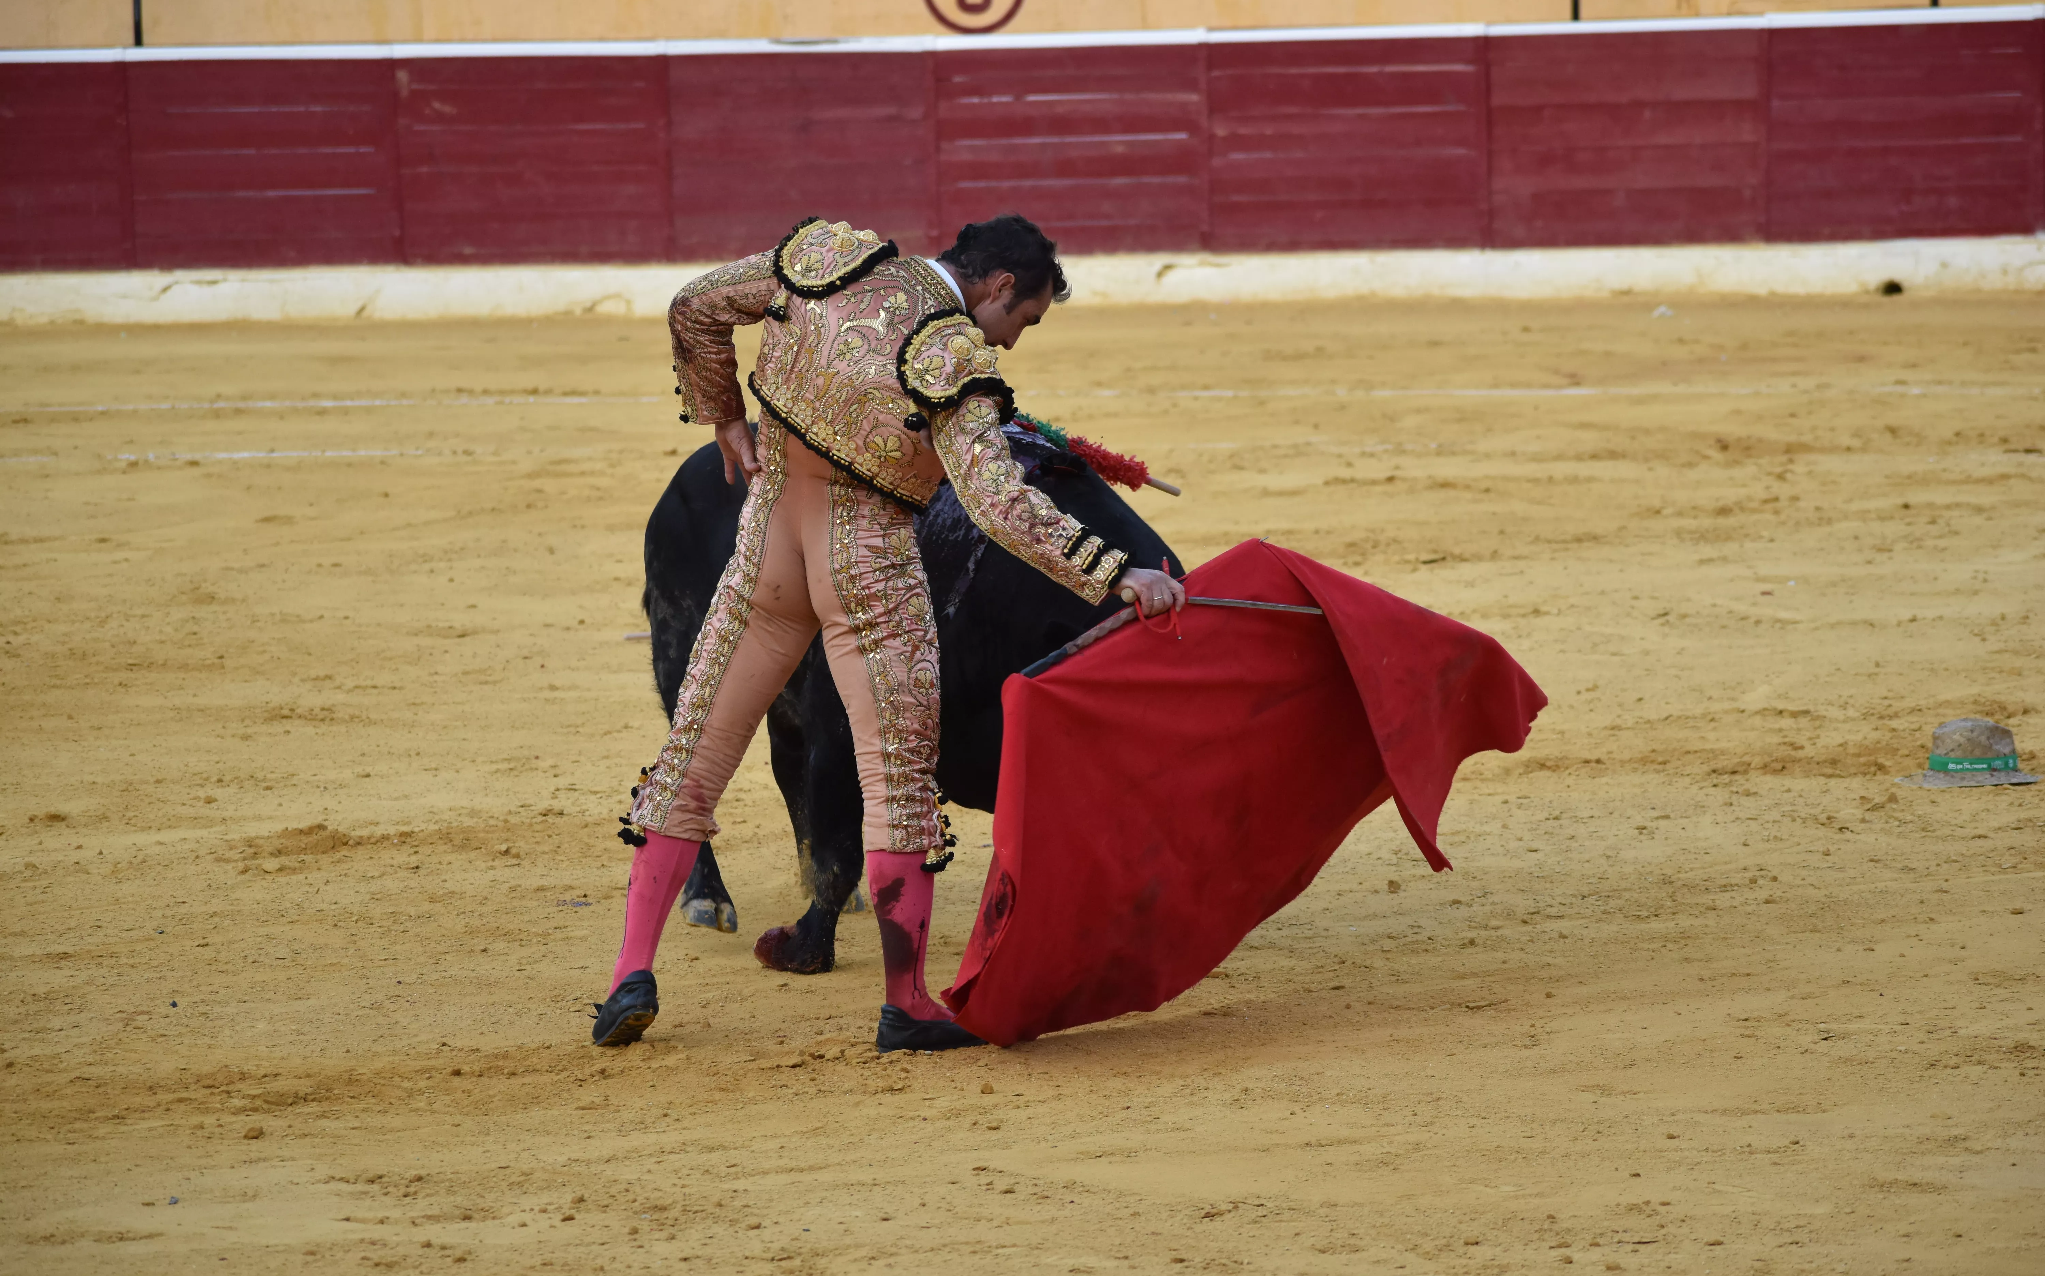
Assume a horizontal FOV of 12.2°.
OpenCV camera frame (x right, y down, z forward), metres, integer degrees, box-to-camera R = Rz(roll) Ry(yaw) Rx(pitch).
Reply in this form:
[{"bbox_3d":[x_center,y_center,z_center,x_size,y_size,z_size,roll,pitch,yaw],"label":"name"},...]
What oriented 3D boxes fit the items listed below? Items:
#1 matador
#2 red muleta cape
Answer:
[{"bbox_3d":[-0.245,-0.015,17.550,0.920,1.530,0.750,1,5,28],"label":"matador"},{"bbox_3d":[0.405,0.275,17.500,1.030,0.920,0.500,-2,5,-15],"label":"red muleta cape"}]

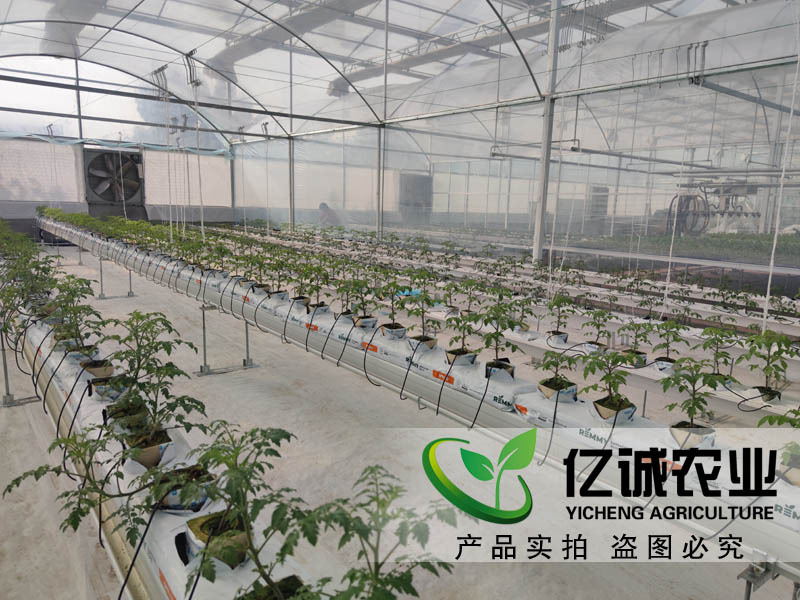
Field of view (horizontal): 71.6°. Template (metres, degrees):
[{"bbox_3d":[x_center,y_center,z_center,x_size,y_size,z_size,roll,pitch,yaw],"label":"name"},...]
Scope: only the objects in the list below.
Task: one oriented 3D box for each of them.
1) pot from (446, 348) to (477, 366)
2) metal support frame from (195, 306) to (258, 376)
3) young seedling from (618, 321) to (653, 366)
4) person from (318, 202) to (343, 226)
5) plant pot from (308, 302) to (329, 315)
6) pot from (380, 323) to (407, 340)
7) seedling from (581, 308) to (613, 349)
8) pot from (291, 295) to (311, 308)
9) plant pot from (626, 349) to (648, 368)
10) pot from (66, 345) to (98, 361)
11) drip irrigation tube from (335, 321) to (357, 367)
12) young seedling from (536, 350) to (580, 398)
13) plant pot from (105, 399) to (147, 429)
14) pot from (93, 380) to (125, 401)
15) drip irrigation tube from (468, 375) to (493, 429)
[{"bbox_3d":[0.272,0.262,2.464,0.105,0.064,0.105,-6,13,-38],"label":"pot"},{"bbox_3d":[-1.456,0.302,4.694,0.529,0.579,0.064,-6,13,-38],"label":"metal support frame"},{"bbox_3d":[1.366,0.253,3.211,0.139,0.235,0.139,-6,13,-38],"label":"young seedling"},{"bbox_3d":[-1.952,-2.056,15.550,0.600,1.290,0.520,-2,11,-21],"label":"person"},{"bbox_3d":[-0.500,0.065,3.428,0.105,0.064,0.105,-6,13,-38],"label":"plant pot"},{"bbox_3d":[-0.046,0.171,2.917,0.105,0.064,0.105,-6,13,-38],"label":"pot"},{"bbox_3d":[1.221,0.175,3.415,0.180,0.226,0.180,6,11,20],"label":"seedling"},{"bbox_3d":[-0.647,0.018,3.625,0.100,0.068,0.100,6,11,21],"label":"pot"},{"bbox_3d":[1.354,0.333,3.196,0.105,0.064,0.105,-6,13,-38],"label":"plant pot"},{"bbox_3d":[-1.330,0.235,2.320,0.100,0.061,0.100,-6,13,-38],"label":"pot"},{"bbox_3d":[-0.290,0.238,3.057,0.120,0.267,0.040,-6,13,-38],"label":"drip irrigation tube"},{"bbox_3d":[0.589,0.280,2.060,0.130,0.182,0.130,-6,13,-38],"label":"young seedling"},{"bbox_3d":[-0.825,0.364,1.690,0.100,0.061,0.100,-6,13,-38],"label":"plant pot"},{"bbox_3d":[-0.989,0.309,1.903,0.100,0.061,0.100,-6,13,-38],"label":"pot"},{"bbox_3d":[0.342,0.417,2.286,0.082,0.250,0.071,-6,13,-38],"label":"drip irrigation tube"}]

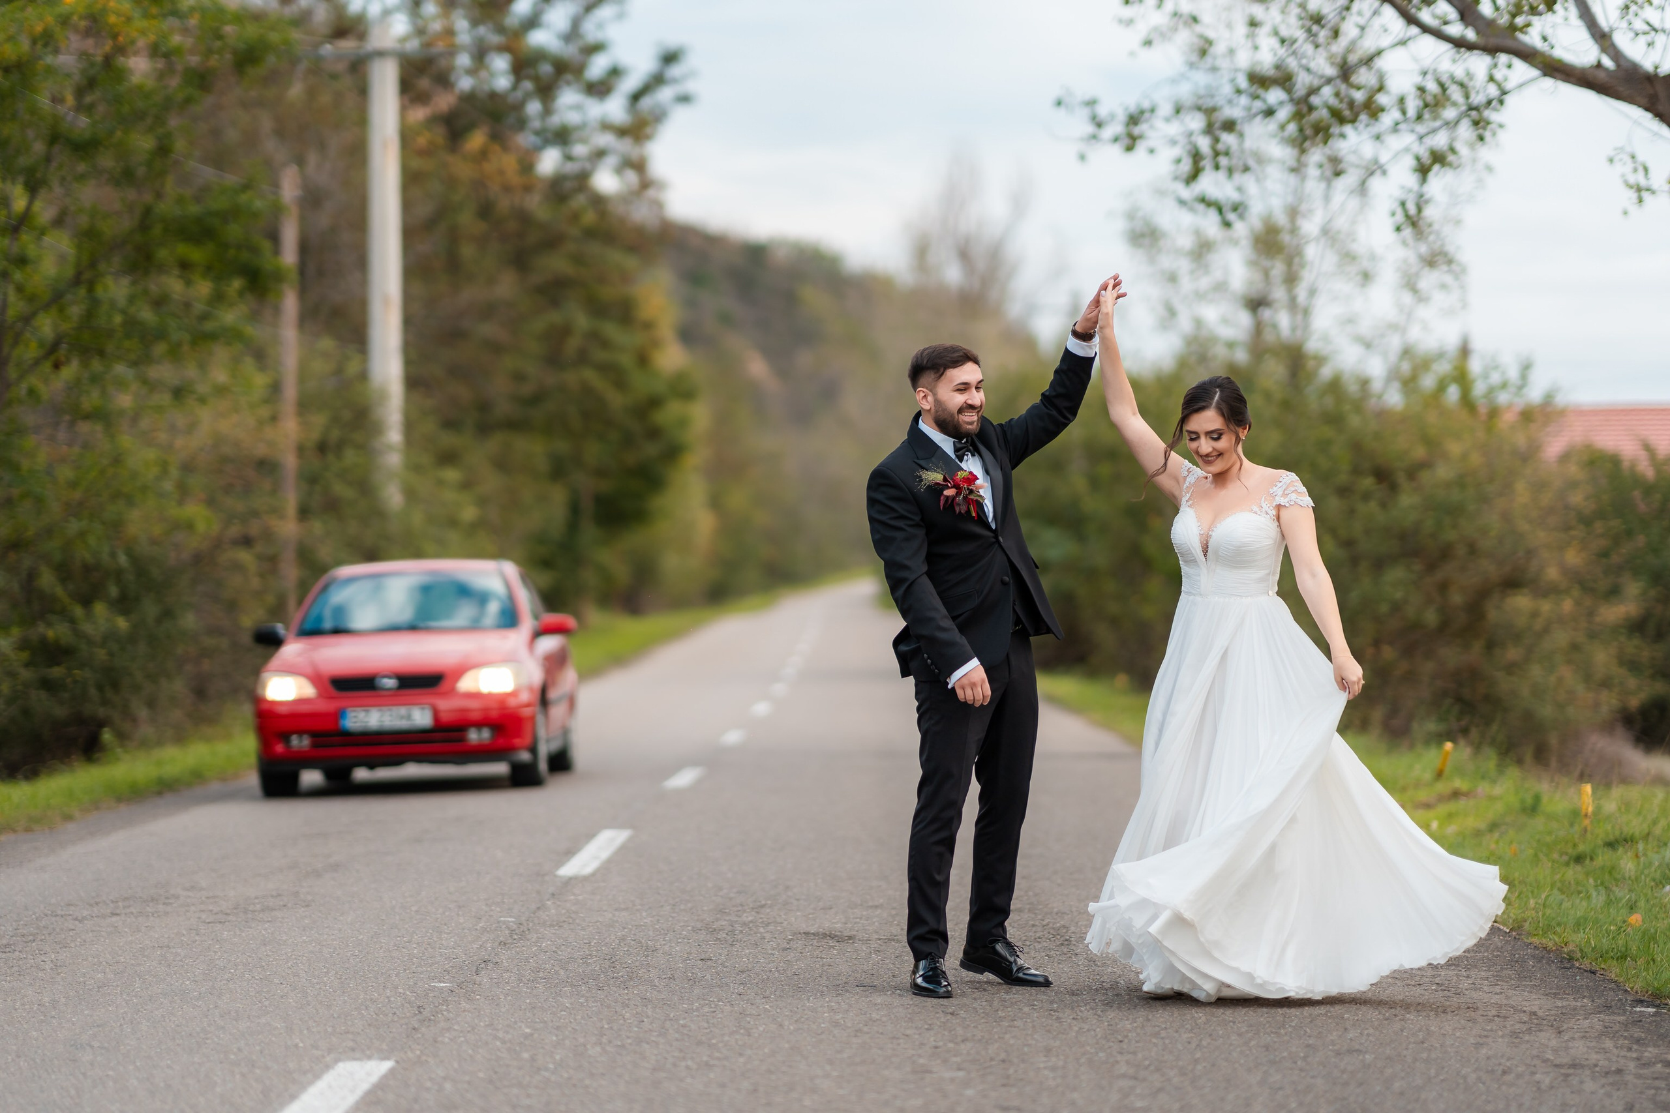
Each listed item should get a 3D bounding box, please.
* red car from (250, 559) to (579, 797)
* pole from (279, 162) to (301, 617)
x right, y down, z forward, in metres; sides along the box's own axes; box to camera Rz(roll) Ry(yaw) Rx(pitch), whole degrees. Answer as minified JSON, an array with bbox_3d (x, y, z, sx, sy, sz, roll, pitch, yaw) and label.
[{"bbox_3d":[-2.570,0.710,24.800,1.870,1.420,4.120,-2,-1,0],"label":"red car"},{"bbox_3d":[-5.950,-1.330,43.000,0.190,5.950,0.190,-1,-1,0],"label":"pole"}]

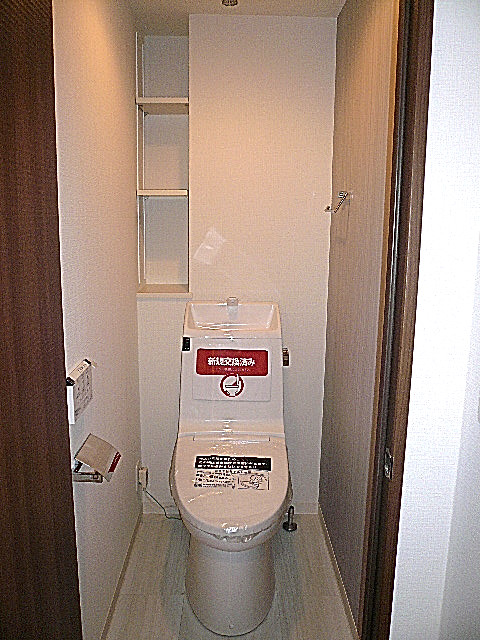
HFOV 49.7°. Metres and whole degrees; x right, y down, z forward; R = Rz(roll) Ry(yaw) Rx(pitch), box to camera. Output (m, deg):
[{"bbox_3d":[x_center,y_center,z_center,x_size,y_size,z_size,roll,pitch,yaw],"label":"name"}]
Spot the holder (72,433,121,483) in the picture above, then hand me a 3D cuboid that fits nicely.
[{"bbox_3d":[-0.369,0.361,1.357,0.100,0.085,0.155,0,10,-1],"label":"holder"}]

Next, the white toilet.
[{"bbox_3d":[-0.031,0.476,1.899,0.430,0.995,0.800,0,10,-1],"label":"white toilet"}]

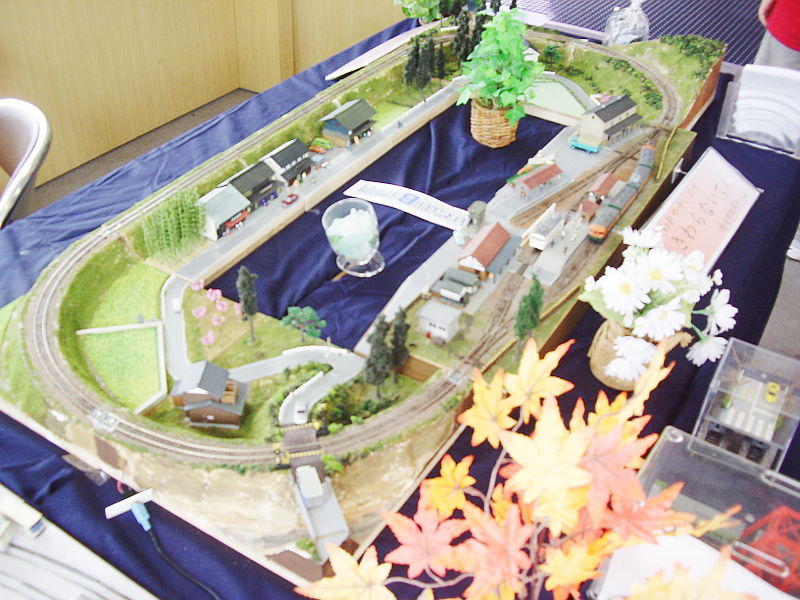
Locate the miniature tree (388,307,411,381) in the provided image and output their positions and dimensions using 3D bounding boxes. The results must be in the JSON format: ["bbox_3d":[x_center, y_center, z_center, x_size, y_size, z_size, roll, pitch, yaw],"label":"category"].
[{"bbox_3d":[-0.001,0.050,0.935,0.022,0.106,0.022,2,38,-1],"label":"miniature tree"}]

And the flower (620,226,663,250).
[{"bbox_3d":[0.229,-0.058,0.834,0.040,0.018,0.036,1,20,0],"label":"flower"}]

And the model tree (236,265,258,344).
[{"bbox_3d":[-0.155,0.006,0.900,0.021,0.094,0.021,1,35,0],"label":"model tree"}]

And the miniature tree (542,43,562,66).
[{"bbox_3d":[0.302,-0.484,1.739,0.038,0.042,0.036,21,41,22],"label":"miniature tree"}]

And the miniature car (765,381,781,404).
[{"bbox_3d":[0.418,0.103,0.984,0.012,0.009,0.029,20,41,20],"label":"miniature car"}]

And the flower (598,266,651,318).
[{"bbox_3d":[0.211,-0.008,0.827,0.047,0.047,0.018,9,1,12],"label":"flower"}]

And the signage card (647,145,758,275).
[{"bbox_3d":[0.476,-0.142,1.356,0.107,0.012,0.297,44,46,4],"label":"signage card"}]

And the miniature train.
[{"bbox_3d":[0.320,-0.153,1.232,0.027,0.027,0.249,20,41,20],"label":"miniature train"}]

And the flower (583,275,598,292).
[{"bbox_3d":[0.182,-0.016,0.840,0.015,0.016,0.011,26,7,32],"label":"flower"}]

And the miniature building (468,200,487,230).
[{"bbox_3d":[0.099,-0.107,1.097,0.017,0.022,0.022,19,39,24],"label":"miniature building"}]

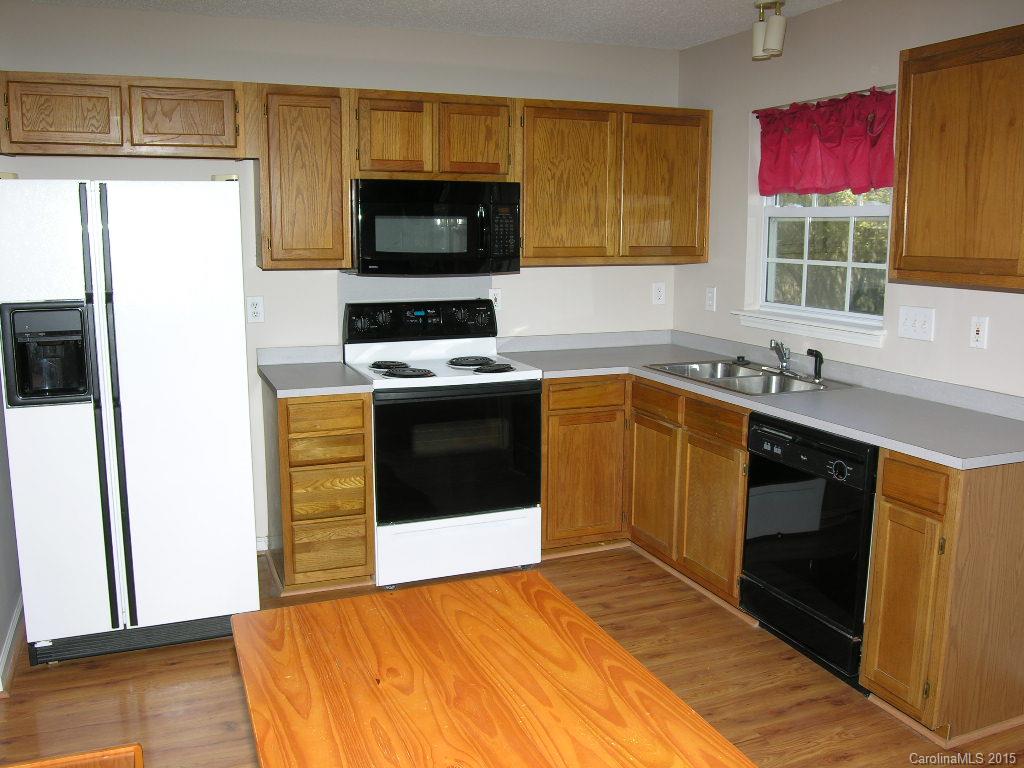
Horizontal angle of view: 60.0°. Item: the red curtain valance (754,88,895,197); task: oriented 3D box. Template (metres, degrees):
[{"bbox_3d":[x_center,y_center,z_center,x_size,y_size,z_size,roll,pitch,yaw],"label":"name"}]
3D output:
[{"bbox_3d":[1.312,-1.010,3.777,0.075,0.388,0.860,-4,11,-23],"label":"red curtain valance"}]

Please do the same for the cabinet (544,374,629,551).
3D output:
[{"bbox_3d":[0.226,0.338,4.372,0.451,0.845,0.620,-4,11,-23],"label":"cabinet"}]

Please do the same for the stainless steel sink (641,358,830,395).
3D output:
[{"bbox_3d":[0.994,0.050,3.827,0.547,0.182,0.820,-4,11,-23],"label":"stainless steel sink"}]

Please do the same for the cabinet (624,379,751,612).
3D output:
[{"bbox_3d":[1.003,0.422,3.902,0.620,0.845,0.875,-4,11,-23],"label":"cabinet"}]

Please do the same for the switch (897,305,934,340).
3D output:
[{"bbox_3d":[1.524,-0.226,3.341,0.008,0.116,0.163,-4,11,-23],"label":"switch"}]

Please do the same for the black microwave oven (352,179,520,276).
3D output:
[{"bbox_3d":[-0.376,-0.712,4.053,0.756,0.410,0.400,-4,11,-23],"label":"black microwave oven"}]

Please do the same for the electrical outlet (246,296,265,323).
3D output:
[{"bbox_3d":[-1.154,-0.336,4.001,0.071,0.115,0.008,-4,11,-23],"label":"electrical outlet"}]

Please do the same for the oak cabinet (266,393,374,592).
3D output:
[{"bbox_3d":[-0.866,0.413,3.918,0.375,0.845,0.620,-4,11,-23],"label":"oak cabinet"}]

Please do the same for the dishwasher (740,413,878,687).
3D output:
[{"bbox_3d":[1.276,0.546,3.216,0.620,0.855,0.603,-4,11,-23],"label":"dishwasher"}]

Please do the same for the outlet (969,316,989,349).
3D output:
[{"bbox_3d":[1.630,-0.180,3.096,0.008,0.109,0.071,-4,11,-23],"label":"outlet"}]

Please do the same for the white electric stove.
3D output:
[{"bbox_3d":[-0.327,0.236,4.082,0.761,1.182,0.665,-4,11,-23],"label":"white electric stove"}]

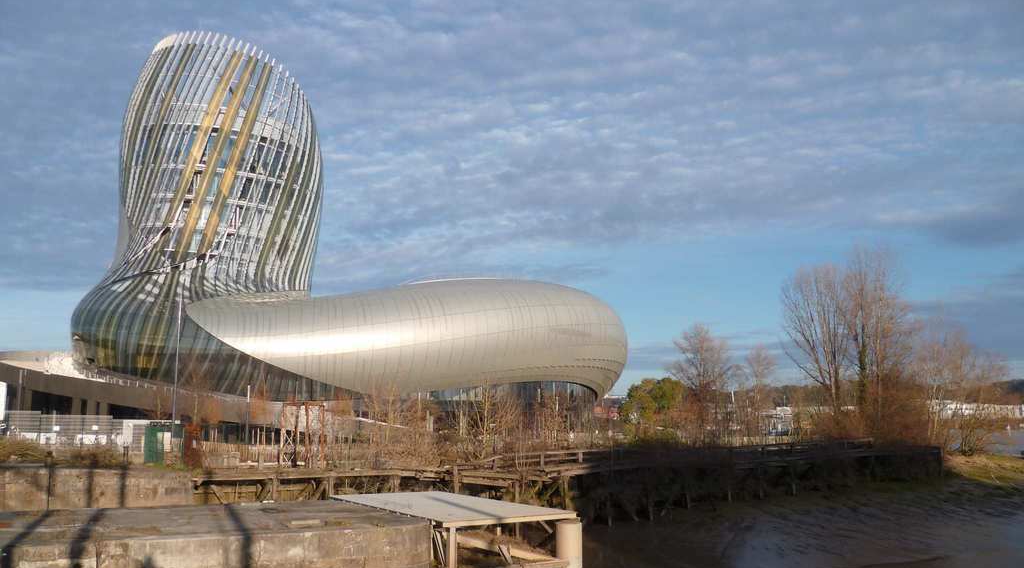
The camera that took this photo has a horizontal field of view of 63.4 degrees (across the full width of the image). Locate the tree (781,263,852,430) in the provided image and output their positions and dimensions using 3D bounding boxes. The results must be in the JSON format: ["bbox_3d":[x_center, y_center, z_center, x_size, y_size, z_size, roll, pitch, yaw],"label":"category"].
[{"bbox_3d":[29.757,6.503,80.946,7.040,17.480,7.040,0,-9,0],"label":"tree"}]

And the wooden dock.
[{"bbox_3d":[11.000,13.530,58.124,60.000,4.600,11.000,4,-10,-26],"label":"wooden dock"}]

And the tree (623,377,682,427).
[{"bbox_3d":[16.448,14.206,96.967,7.490,6.720,7.120,0,-9,0],"label":"tree"}]

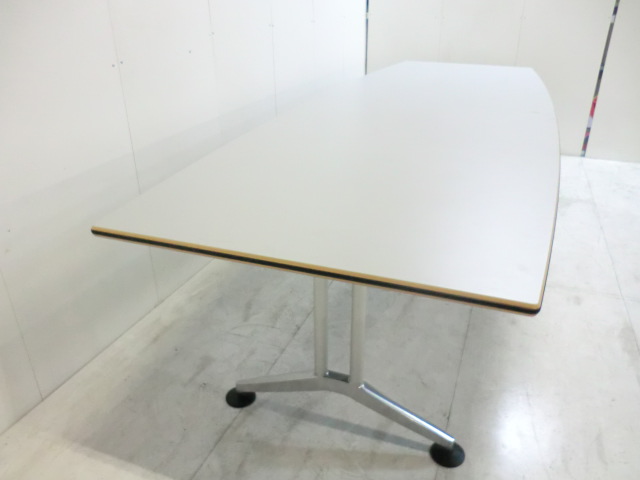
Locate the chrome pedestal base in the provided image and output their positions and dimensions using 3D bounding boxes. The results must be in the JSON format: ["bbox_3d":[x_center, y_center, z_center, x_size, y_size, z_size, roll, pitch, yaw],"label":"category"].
[{"bbox_3d":[0.046,0.244,1.347,0.740,0.692,0.100,9,27,19],"label":"chrome pedestal base"}]

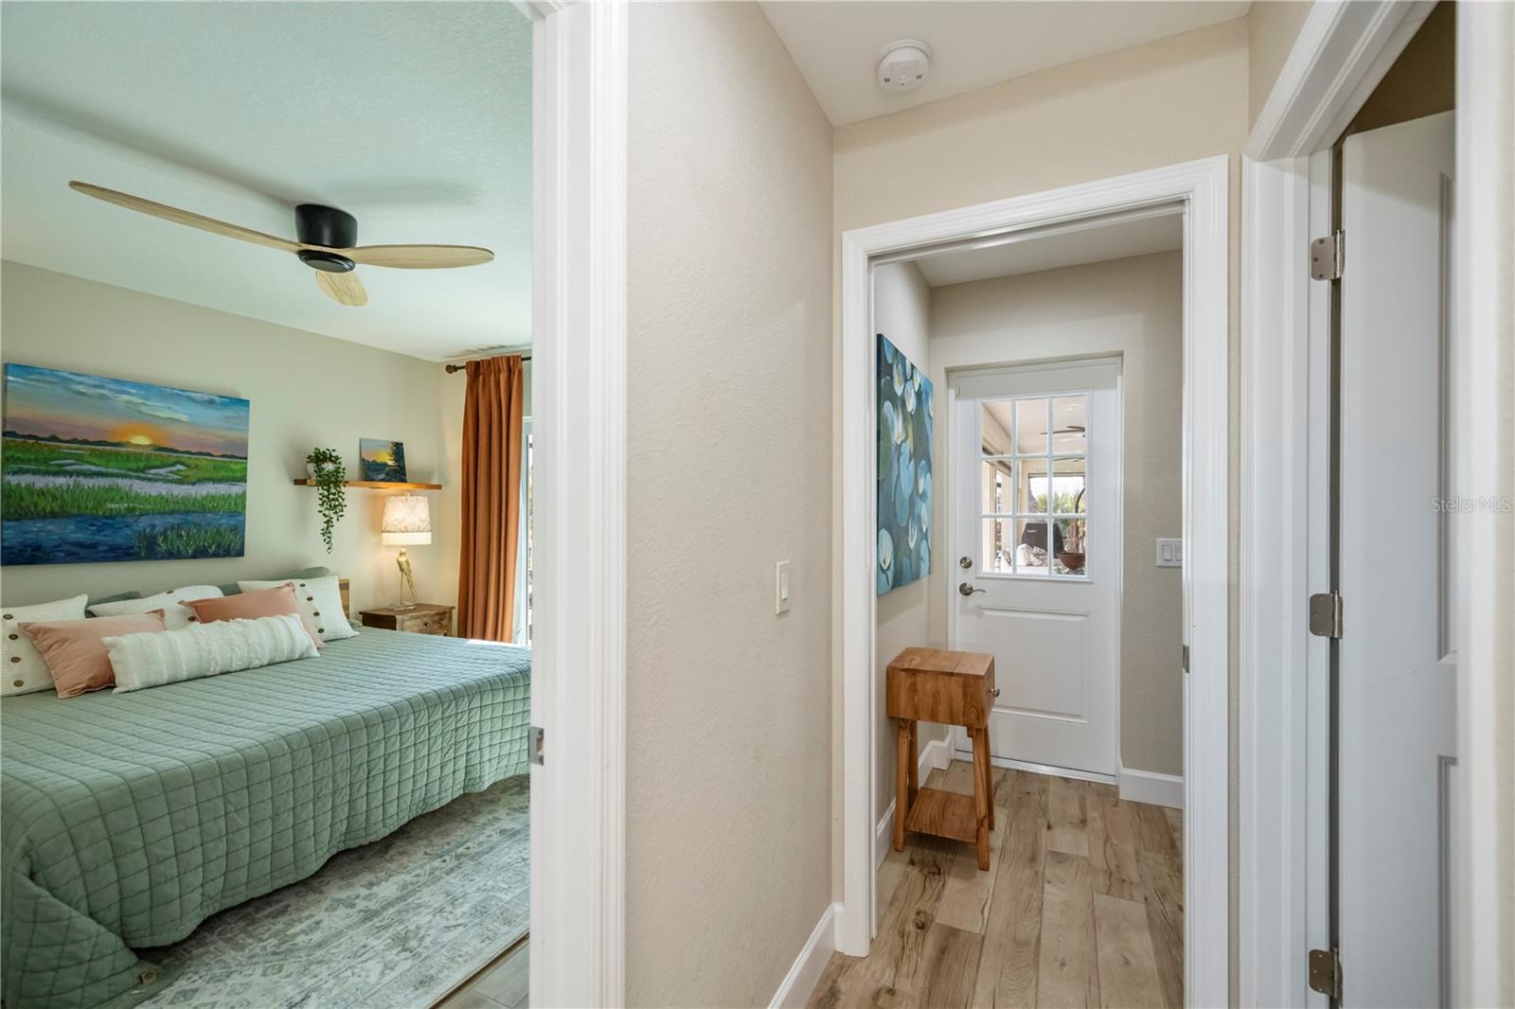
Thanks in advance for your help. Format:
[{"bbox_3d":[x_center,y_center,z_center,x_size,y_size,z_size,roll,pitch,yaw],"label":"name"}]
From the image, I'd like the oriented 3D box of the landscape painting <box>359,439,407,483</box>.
[{"bbox_3d":[-2.638,-0.294,4.165,0.020,0.295,0.300,-11,-5,27],"label":"landscape painting"}]

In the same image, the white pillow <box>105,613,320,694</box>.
[{"bbox_3d":[-2.395,0.637,2.622,0.290,0.130,0.680,47,23,24],"label":"white pillow"}]

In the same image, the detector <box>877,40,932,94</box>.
[{"bbox_3d":[0.370,-1.100,1.483,0.132,0.040,0.132,0,0,0],"label":"detector"}]

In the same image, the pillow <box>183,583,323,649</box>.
[{"bbox_3d":[-2.474,0.591,2.900,0.140,0.420,0.450,-46,-20,20],"label":"pillow"}]

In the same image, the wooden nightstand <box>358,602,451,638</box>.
[{"bbox_3d":[-2.424,1.030,4.080,0.390,0.577,0.420,0,0,28],"label":"wooden nightstand"}]

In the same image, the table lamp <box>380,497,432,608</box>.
[{"bbox_3d":[-2.512,0.338,4.180,0.310,0.807,0.310,0,0,28],"label":"table lamp"}]

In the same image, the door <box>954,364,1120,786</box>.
[{"bbox_3d":[1.400,0.304,3.023,0.769,2.024,0.061,0,0,27],"label":"door"}]

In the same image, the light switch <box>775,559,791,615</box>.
[{"bbox_3d":[0.066,0.201,1.427,0.011,0.118,0.071,0,0,28],"label":"light switch"}]

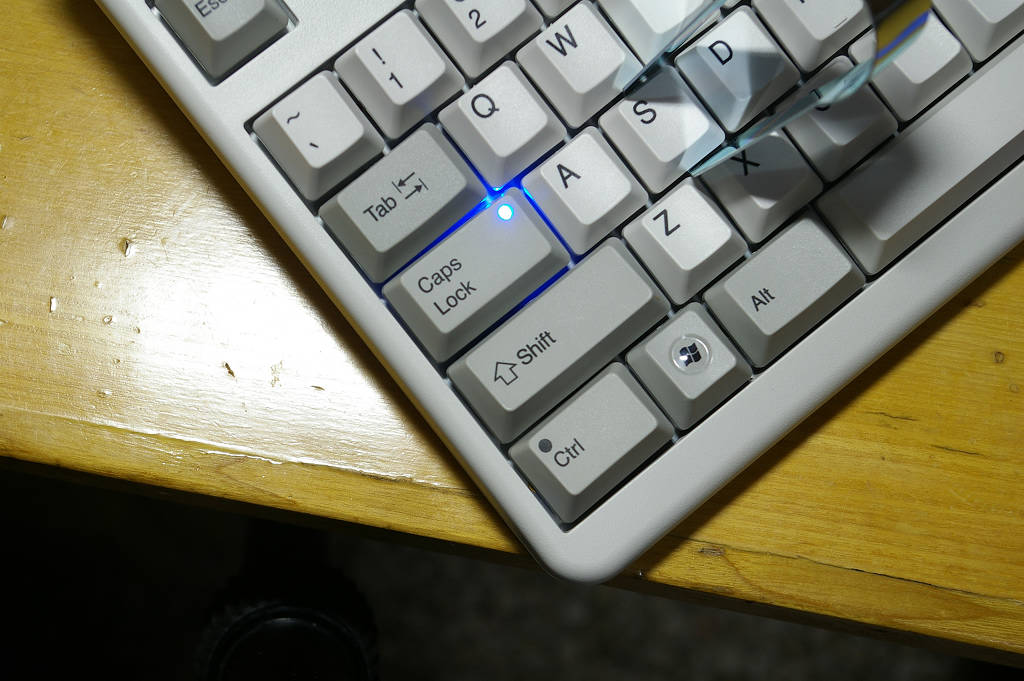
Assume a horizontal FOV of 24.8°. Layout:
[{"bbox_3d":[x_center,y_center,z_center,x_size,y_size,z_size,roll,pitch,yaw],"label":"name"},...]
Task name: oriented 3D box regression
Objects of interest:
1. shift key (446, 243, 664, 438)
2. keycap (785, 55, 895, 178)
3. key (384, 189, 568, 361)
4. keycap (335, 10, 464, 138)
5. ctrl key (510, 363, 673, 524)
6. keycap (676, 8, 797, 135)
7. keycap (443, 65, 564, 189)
[{"bbox_3d":[0.010,0.000,0.431,0.042,0.008,0.018,-39,93,-9],"label":"shift key"},{"bbox_3d":[0.063,-0.043,0.442,0.018,0.008,0.018,-39,93,-9],"label":"keycap"},{"bbox_3d":[-0.006,-0.012,0.430,0.032,0.008,0.018,-39,93,-9],"label":"key"},{"bbox_3d":[-0.020,-0.050,0.428,0.018,0.011,0.018,-39,93,-9],"label":"keycap"},{"bbox_3d":[0.016,0.019,0.431,0.028,0.009,0.018,-39,93,-9],"label":"ctrl key"},{"bbox_3d":[0.044,-0.052,0.440,0.018,0.008,0.018,-39,93,-9],"label":"keycap"},{"bbox_3d":[-0.001,-0.041,0.432,0.018,0.009,0.018,-39,93,-9],"label":"keycap"}]

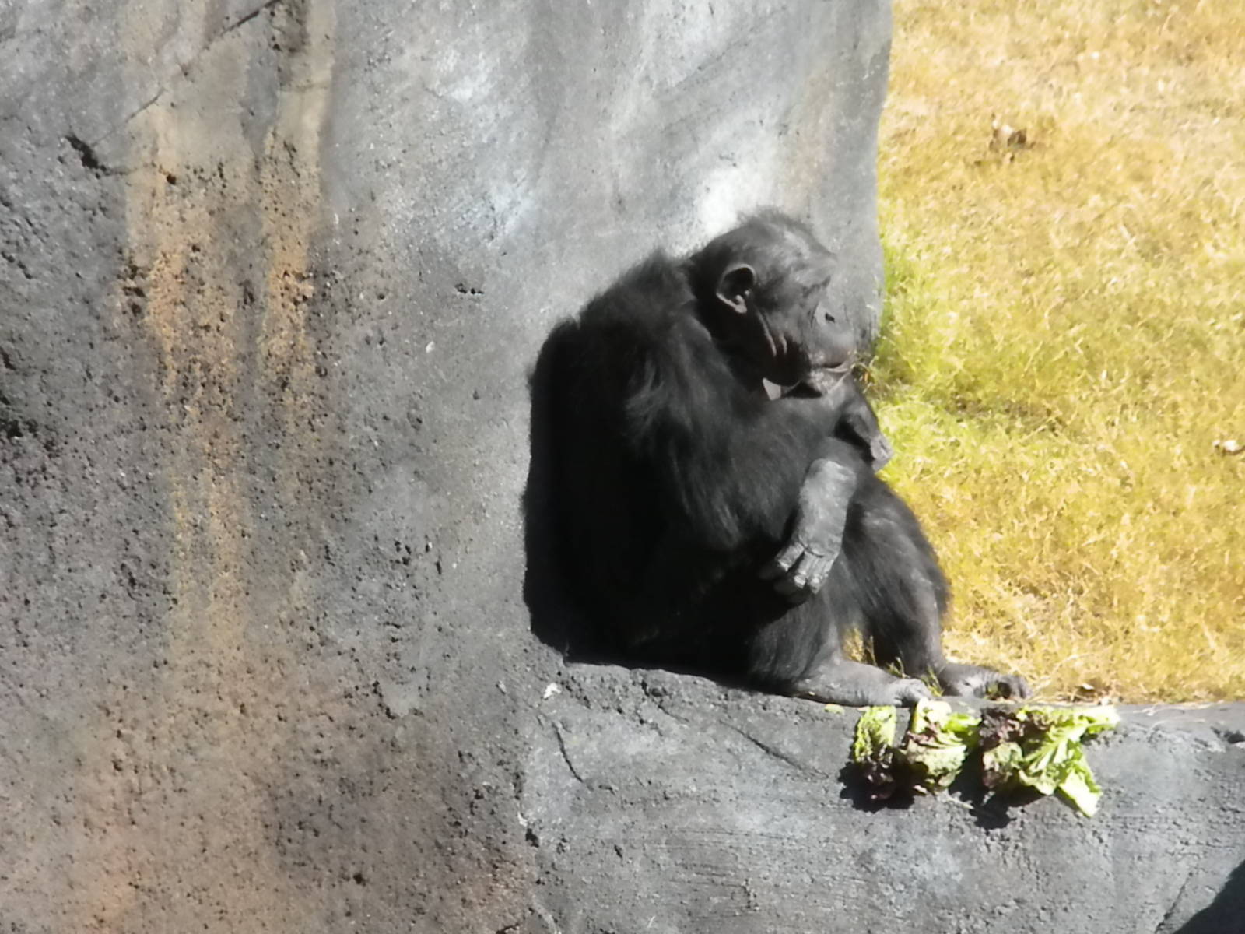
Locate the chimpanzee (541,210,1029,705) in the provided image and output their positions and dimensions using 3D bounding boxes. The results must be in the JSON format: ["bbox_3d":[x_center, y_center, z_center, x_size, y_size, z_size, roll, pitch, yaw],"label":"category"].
[{"bbox_3d":[0.231,-0.013,13.500,0.690,0.700,0.480,1,11,3],"label":"chimpanzee"}]

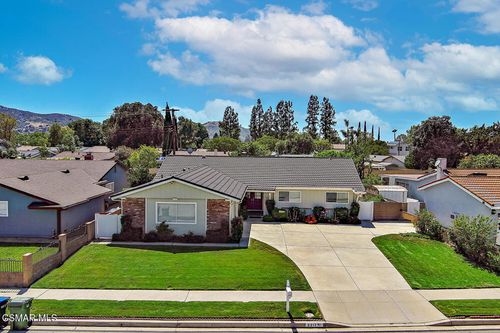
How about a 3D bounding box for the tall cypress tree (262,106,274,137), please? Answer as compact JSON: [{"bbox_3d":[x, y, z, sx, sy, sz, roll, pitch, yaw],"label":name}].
[{"bbox_3d":[5.894,-10.716,130.569,4.200,17.680,4.200,1,4,3],"label":"tall cypress tree"}]

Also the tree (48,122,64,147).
[{"bbox_3d":[-39.411,-4.479,82.000,3.420,8.940,3.420,1,4,4],"label":"tree"}]

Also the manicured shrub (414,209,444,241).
[{"bbox_3d":[11.860,3.777,26.600,1.980,2.000,1.980,1,4,4],"label":"manicured shrub"}]

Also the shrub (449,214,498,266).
[{"bbox_3d":[13.218,4.151,23.714,2.550,2.400,2.400,1,4,3],"label":"shrub"}]

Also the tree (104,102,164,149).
[{"bbox_3d":[-25.311,-6.722,88.469,13.000,14.570,13.000,1,4,3],"label":"tree"}]

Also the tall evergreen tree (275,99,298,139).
[{"bbox_3d":[11.537,-11.501,130.623,7.000,19.340,7.000,1,4,3],"label":"tall evergreen tree"}]

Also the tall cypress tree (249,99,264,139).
[{"bbox_3d":[1.704,-8.656,98.000,3.650,15.750,3.650,1,4,4],"label":"tall cypress tree"}]

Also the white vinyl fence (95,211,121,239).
[{"bbox_3d":[-9.274,3.902,26.281,1.760,1.660,0.100,1,4,3],"label":"white vinyl fence"}]

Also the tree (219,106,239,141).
[{"bbox_3d":[-6.698,-10.692,130.560,6.800,17.400,6.800,1,4,3],"label":"tree"}]

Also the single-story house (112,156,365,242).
[{"bbox_3d":[0.408,1.845,35.131,18.100,4.800,18.600,1,4,3],"label":"single-story house"}]

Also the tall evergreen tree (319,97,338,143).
[{"bbox_3d":[19.108,-8.804,98.000,4.870,16.420,4.870,1,4,4],"label":"tall evergreen tree"}]

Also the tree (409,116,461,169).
[{"bbox_3d":[27.496,-2.520,60.000,7.750,9.830,7.750,1,4,4],"label":"tree"}]

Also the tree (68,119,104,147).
[{"bbox_3d":[-33.301,-4.853,82.000,7.330,9.820,7.330,1,4,4],"label":"tree"}]

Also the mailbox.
[{"bbox_3d":[1.536,5.258,16.172,0.230,1.290,0.500,1,4,1],"label":"mailbox"}]

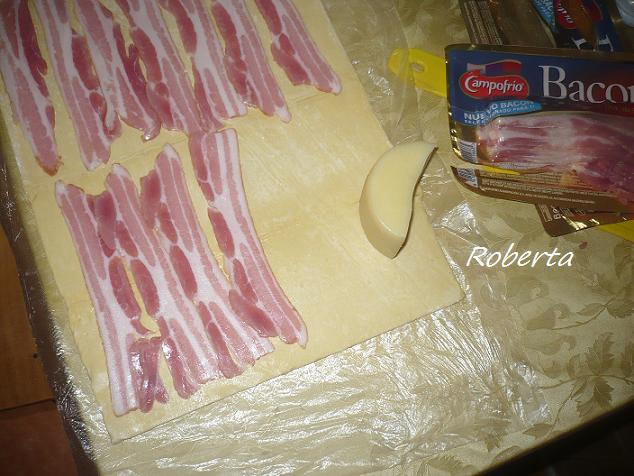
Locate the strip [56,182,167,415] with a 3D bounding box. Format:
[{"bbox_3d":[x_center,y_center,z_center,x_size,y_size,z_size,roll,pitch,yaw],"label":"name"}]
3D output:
[{"bbox_3d":[-0.175,0.043,0.557,0.052,0.007,0.219,-15,76,-17],"label":"strip"}]

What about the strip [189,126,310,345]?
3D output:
[{"bbox_3d":[-0.069,-0.001,0.596,0.054,0.007,0.229,-16,76,-17],"label":"strip"}]

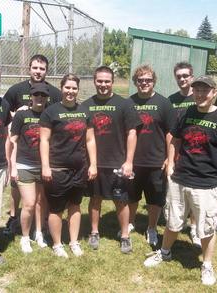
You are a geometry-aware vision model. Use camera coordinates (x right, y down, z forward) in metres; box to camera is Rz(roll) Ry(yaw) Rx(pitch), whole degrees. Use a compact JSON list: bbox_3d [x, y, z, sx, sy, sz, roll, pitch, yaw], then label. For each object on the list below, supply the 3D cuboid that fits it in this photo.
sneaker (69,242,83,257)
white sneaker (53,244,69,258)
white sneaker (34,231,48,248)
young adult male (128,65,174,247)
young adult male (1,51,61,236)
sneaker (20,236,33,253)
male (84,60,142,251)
[{"bbox_3d":[-0.307,0.978,3.660,0.095,0.105,0.260,-5,13,-27],"label":"sneaker"},{"bbox_3d":[-0.450,0.982,3.621,0.095,0.105,0.260,-7,15,-37],"label":"white sneaker"},{"bbox_3d":[-0.675,0.932,3.829,0.095,0.105,0.260,-6,14,-31],"label":"white sneaker"},{"bbox_3d":[0.427,0.083,3.926,0.560,1.790,0.420,3,12,9],"label":"young adult male"},{"bbox_3d":[-0.800,-0.006,4.037,0.600,1.850,0.400,-1,12,-14],"label":"young adult male"},{"bbox_3d":[-0.796,0.948,3.735,0.095,0.105,0.260,-3,13,-22],"label":"sneaker"},{"bbox_3d":[0.007,0.123,3.722,0.600,1.770,0.400,2,12,2],"label":"male"}]

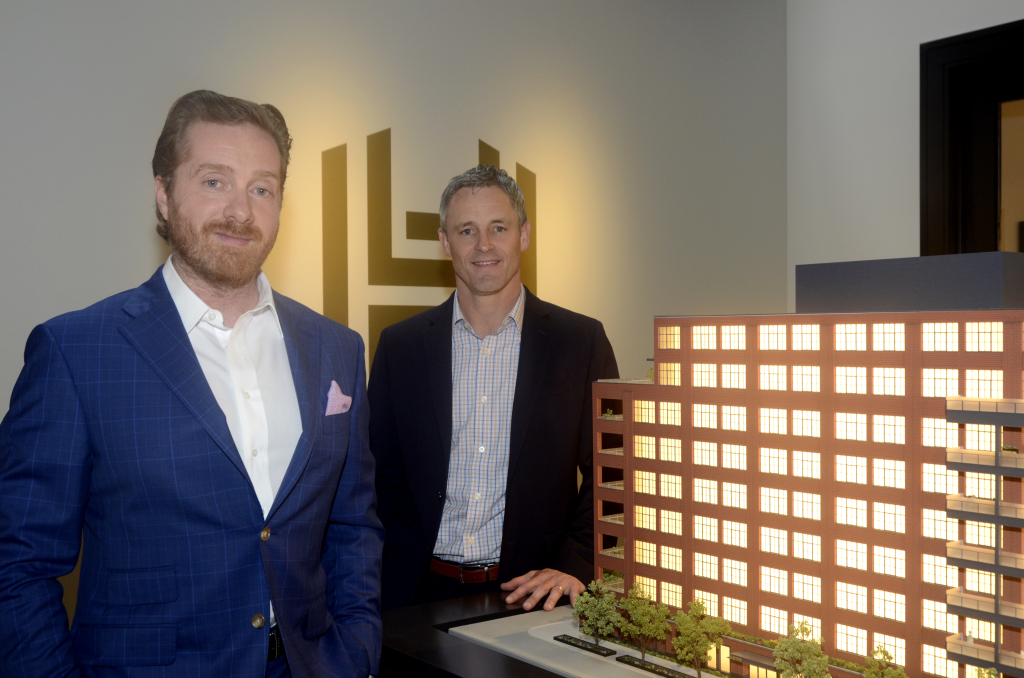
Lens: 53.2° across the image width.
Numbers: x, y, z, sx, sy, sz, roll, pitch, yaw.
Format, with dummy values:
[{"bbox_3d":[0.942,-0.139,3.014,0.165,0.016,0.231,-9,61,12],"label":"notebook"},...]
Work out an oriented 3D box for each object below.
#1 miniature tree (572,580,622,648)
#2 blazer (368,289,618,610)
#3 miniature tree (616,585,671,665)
[{"bbox_3d":[0.135,0.436,1.620,0.077,0.106,0.079,0,1,0],"label":"miniature tree"},{"bbox_3d":[-0.025,0.284,2.005,0.530,0.770,0.330,0,1,9],"label":"blazer"},{"bbox_3d":[0.198,0.430,1.542,0.079,0.119,0.082,0,1,0],"label":"miniature tree"}]

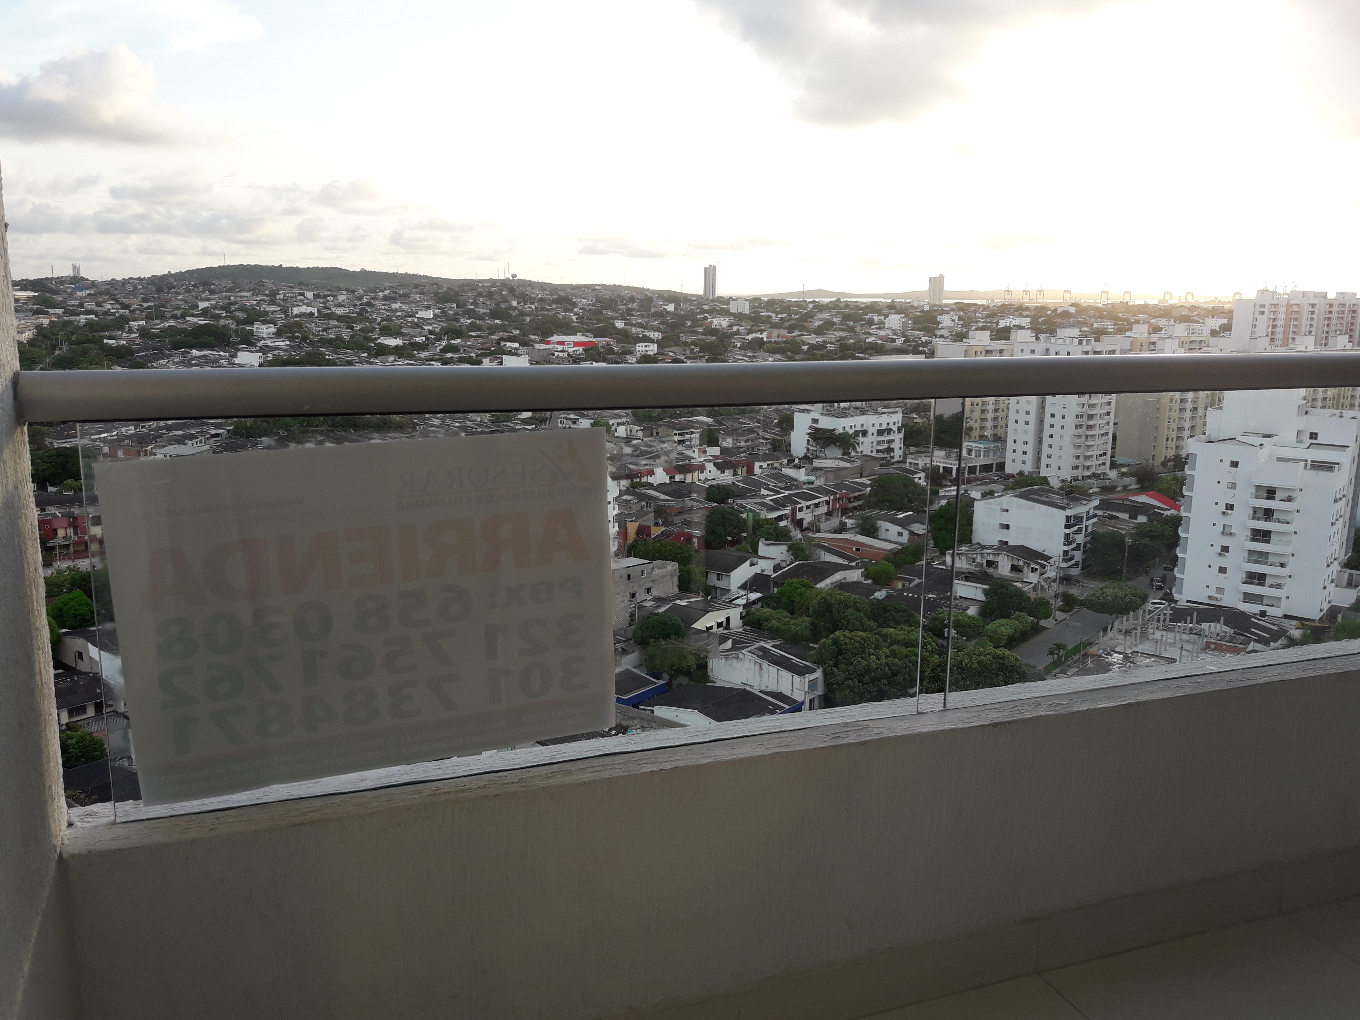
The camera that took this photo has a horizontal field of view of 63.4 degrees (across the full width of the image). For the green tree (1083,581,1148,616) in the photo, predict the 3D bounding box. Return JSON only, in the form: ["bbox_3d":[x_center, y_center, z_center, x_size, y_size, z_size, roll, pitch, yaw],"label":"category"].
[{"bbox_3d":[59.420,12.830,150.820,8.800,5.600,8.000,0,11,0],"label":"green tree"}]

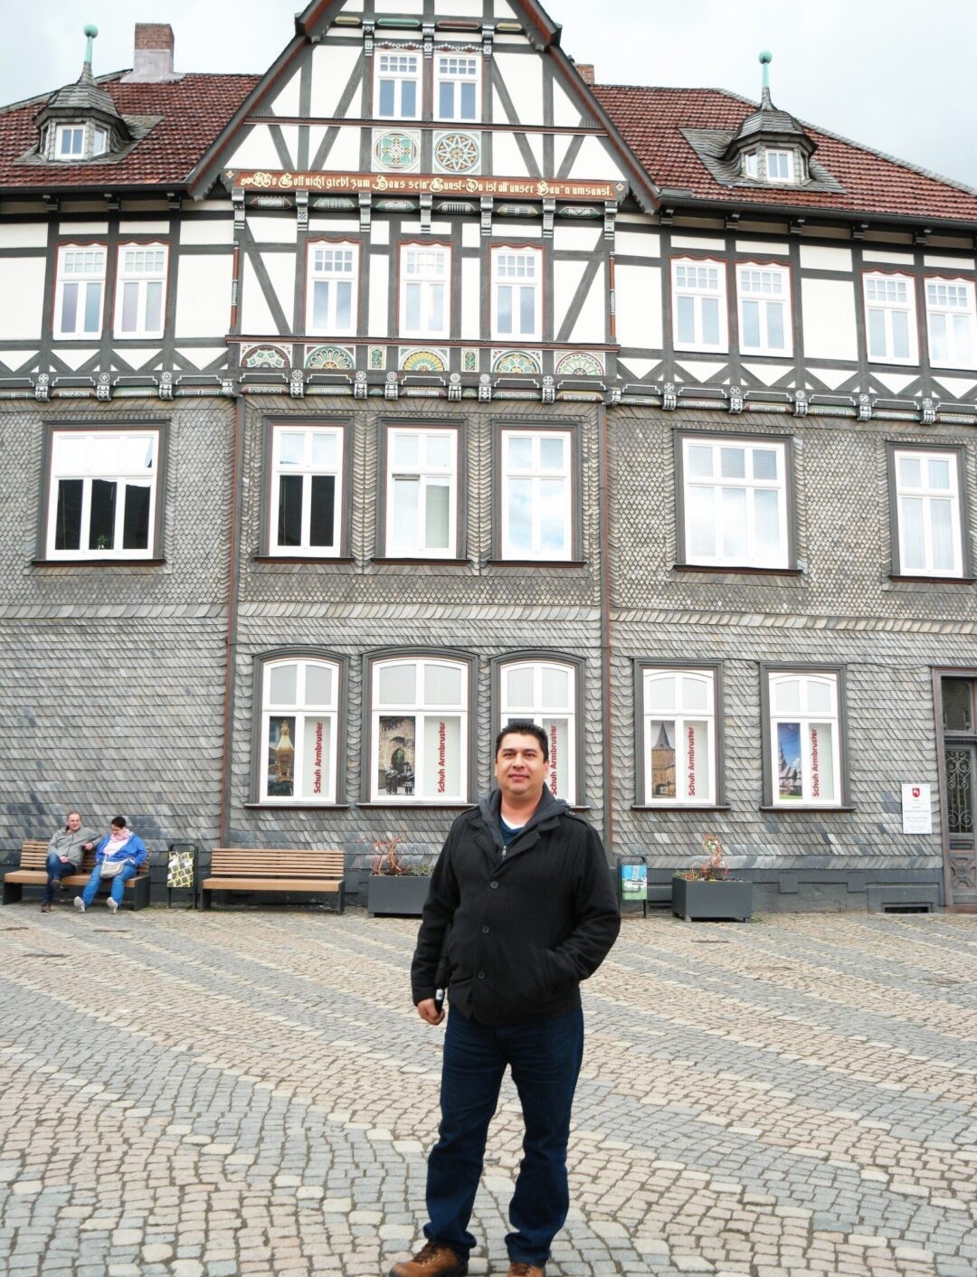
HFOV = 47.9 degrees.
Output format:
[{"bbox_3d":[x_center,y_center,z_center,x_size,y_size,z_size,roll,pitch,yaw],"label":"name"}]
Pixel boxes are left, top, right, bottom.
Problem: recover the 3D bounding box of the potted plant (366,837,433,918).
[{"bbox_3d":[-0.970,2.805,12.945,0.870,0.869,0.600,1,-7,-3],"label":"potted plant"}]

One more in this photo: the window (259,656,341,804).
[{"bbox_3d":[-2.447,1.199,14.294,0.993,1.913,0.150,0,-7,-1],"label":"window"}]

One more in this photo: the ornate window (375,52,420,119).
[{"bbox_3d":[-1.304,-7.932,15.791,0.681,1.057,0.180,1,-8,-3],"label":"ornate window"}]

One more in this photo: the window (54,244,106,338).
[{"bbox_3d":[-5.587,-4.733,15.049,0.628,1.323,0.150,0,-7,2],"label":"window"}]

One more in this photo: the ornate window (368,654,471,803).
[{"bbox_3d":[-0.880,1.195,14.333,1.281,1.903,0.150,0,-7,-1],"label":"ornate window"}]

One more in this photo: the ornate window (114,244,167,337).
[{"bbox_3d":[-4.516,-4.525,14.289,0.640,1.210,0.150,0,-7,3],"label":"ornate window"}]

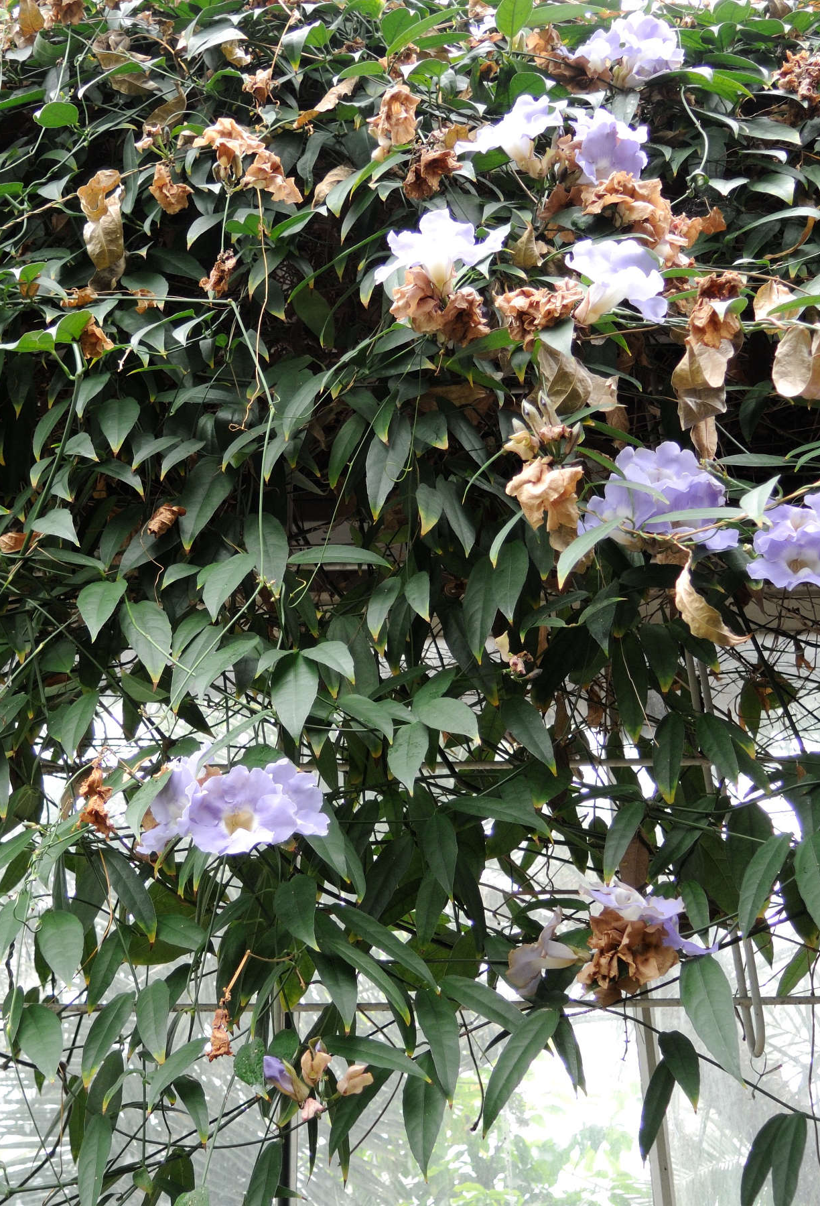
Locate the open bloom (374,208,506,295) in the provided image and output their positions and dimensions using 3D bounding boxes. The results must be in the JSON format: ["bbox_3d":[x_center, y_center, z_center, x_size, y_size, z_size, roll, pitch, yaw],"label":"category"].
[{"bbox_3d":[0.022,-0.250,0.930,0.092,0.058,0.078,-3,12,2],"label":"open bloom"}]

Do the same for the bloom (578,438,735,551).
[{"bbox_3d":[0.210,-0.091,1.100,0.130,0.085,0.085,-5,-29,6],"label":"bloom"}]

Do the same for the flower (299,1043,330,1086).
[{"bbox_3d":[-0.087,0.425,1.200,0.028,0.040,0.028,-2,-29,0],"label":"flower"}]

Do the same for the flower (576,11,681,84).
[{"bbox_3d":[0.262,-0.659,1.550,0.120,0.080,0.085,-5,-29,7],"label":"flower"}]

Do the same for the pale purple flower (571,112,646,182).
[{"bbox_3d":[0.195,-0.445,1.269,0.073,0.057,0.052,0,-32,-3],"label":"pale purple flower"}]

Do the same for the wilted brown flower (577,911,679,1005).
[{"bbox_3d":[0.161,0.263,0.960,0.074,0.068,0.062,-6,-32,8],"label":"wilted brown flower"}]

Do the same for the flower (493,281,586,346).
[{"bbox_3d":[0.119,-0.267,1.200,0.083,0.055,0.055,-1,-29,0],"label":"flower"}]

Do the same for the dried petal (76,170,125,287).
[{"bbox_3d":[-0.296,-0.359,1.248,0.046,0.120,0.040,-2,-32,-1],"label":"dried petal"}]

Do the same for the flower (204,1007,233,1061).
[{"bbox_3d":[-0.142,0.321,0.970,0.021,0.038,0.020,3,-32,-7],"label":"flower"}]

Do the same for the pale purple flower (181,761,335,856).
[{"bbox_3d":[-0.128,0.168,1.071,0.117,0.067,0.054,-2,-32,-1],"label":"pale purple flower"}]

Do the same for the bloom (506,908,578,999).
[{"bbox_3d":[0.102,0.262,0.970,0.058,0.064,0.058,-12,-33,18],"label":"bloom"}]

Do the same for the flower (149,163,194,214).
[{"bbox_3d":[-0.284,-0.494,1.550,0.050,0.056,0.045,-2,-29,0],"label":"flower"}]

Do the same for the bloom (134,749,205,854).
[{"bbox_3d":[-0.175,0.149,0.970,0.055,0.077,0.068,8,-30,-41],"label":"bloom"}]

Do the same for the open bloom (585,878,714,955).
[{"bbox_3d":[0.197,0.259,1.071,0.100,0.052,0.060,-6,-32,6],"label":"open bloom"}]

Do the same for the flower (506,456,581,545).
[{"bbox_3d":[0.114,-0.085,1.100,0.065,0.072,0.055,-1,-29,0],"label":"flower"}]

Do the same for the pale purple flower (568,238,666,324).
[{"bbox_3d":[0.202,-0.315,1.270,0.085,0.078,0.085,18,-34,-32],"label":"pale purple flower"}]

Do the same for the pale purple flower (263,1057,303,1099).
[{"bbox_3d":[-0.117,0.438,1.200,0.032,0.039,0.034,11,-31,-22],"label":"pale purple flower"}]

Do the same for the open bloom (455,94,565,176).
[{"bbox_3d":[0.078,-0.360,1.000,0.082,0.062,0.052,-18,-74,25],"label":"open bloom"}]

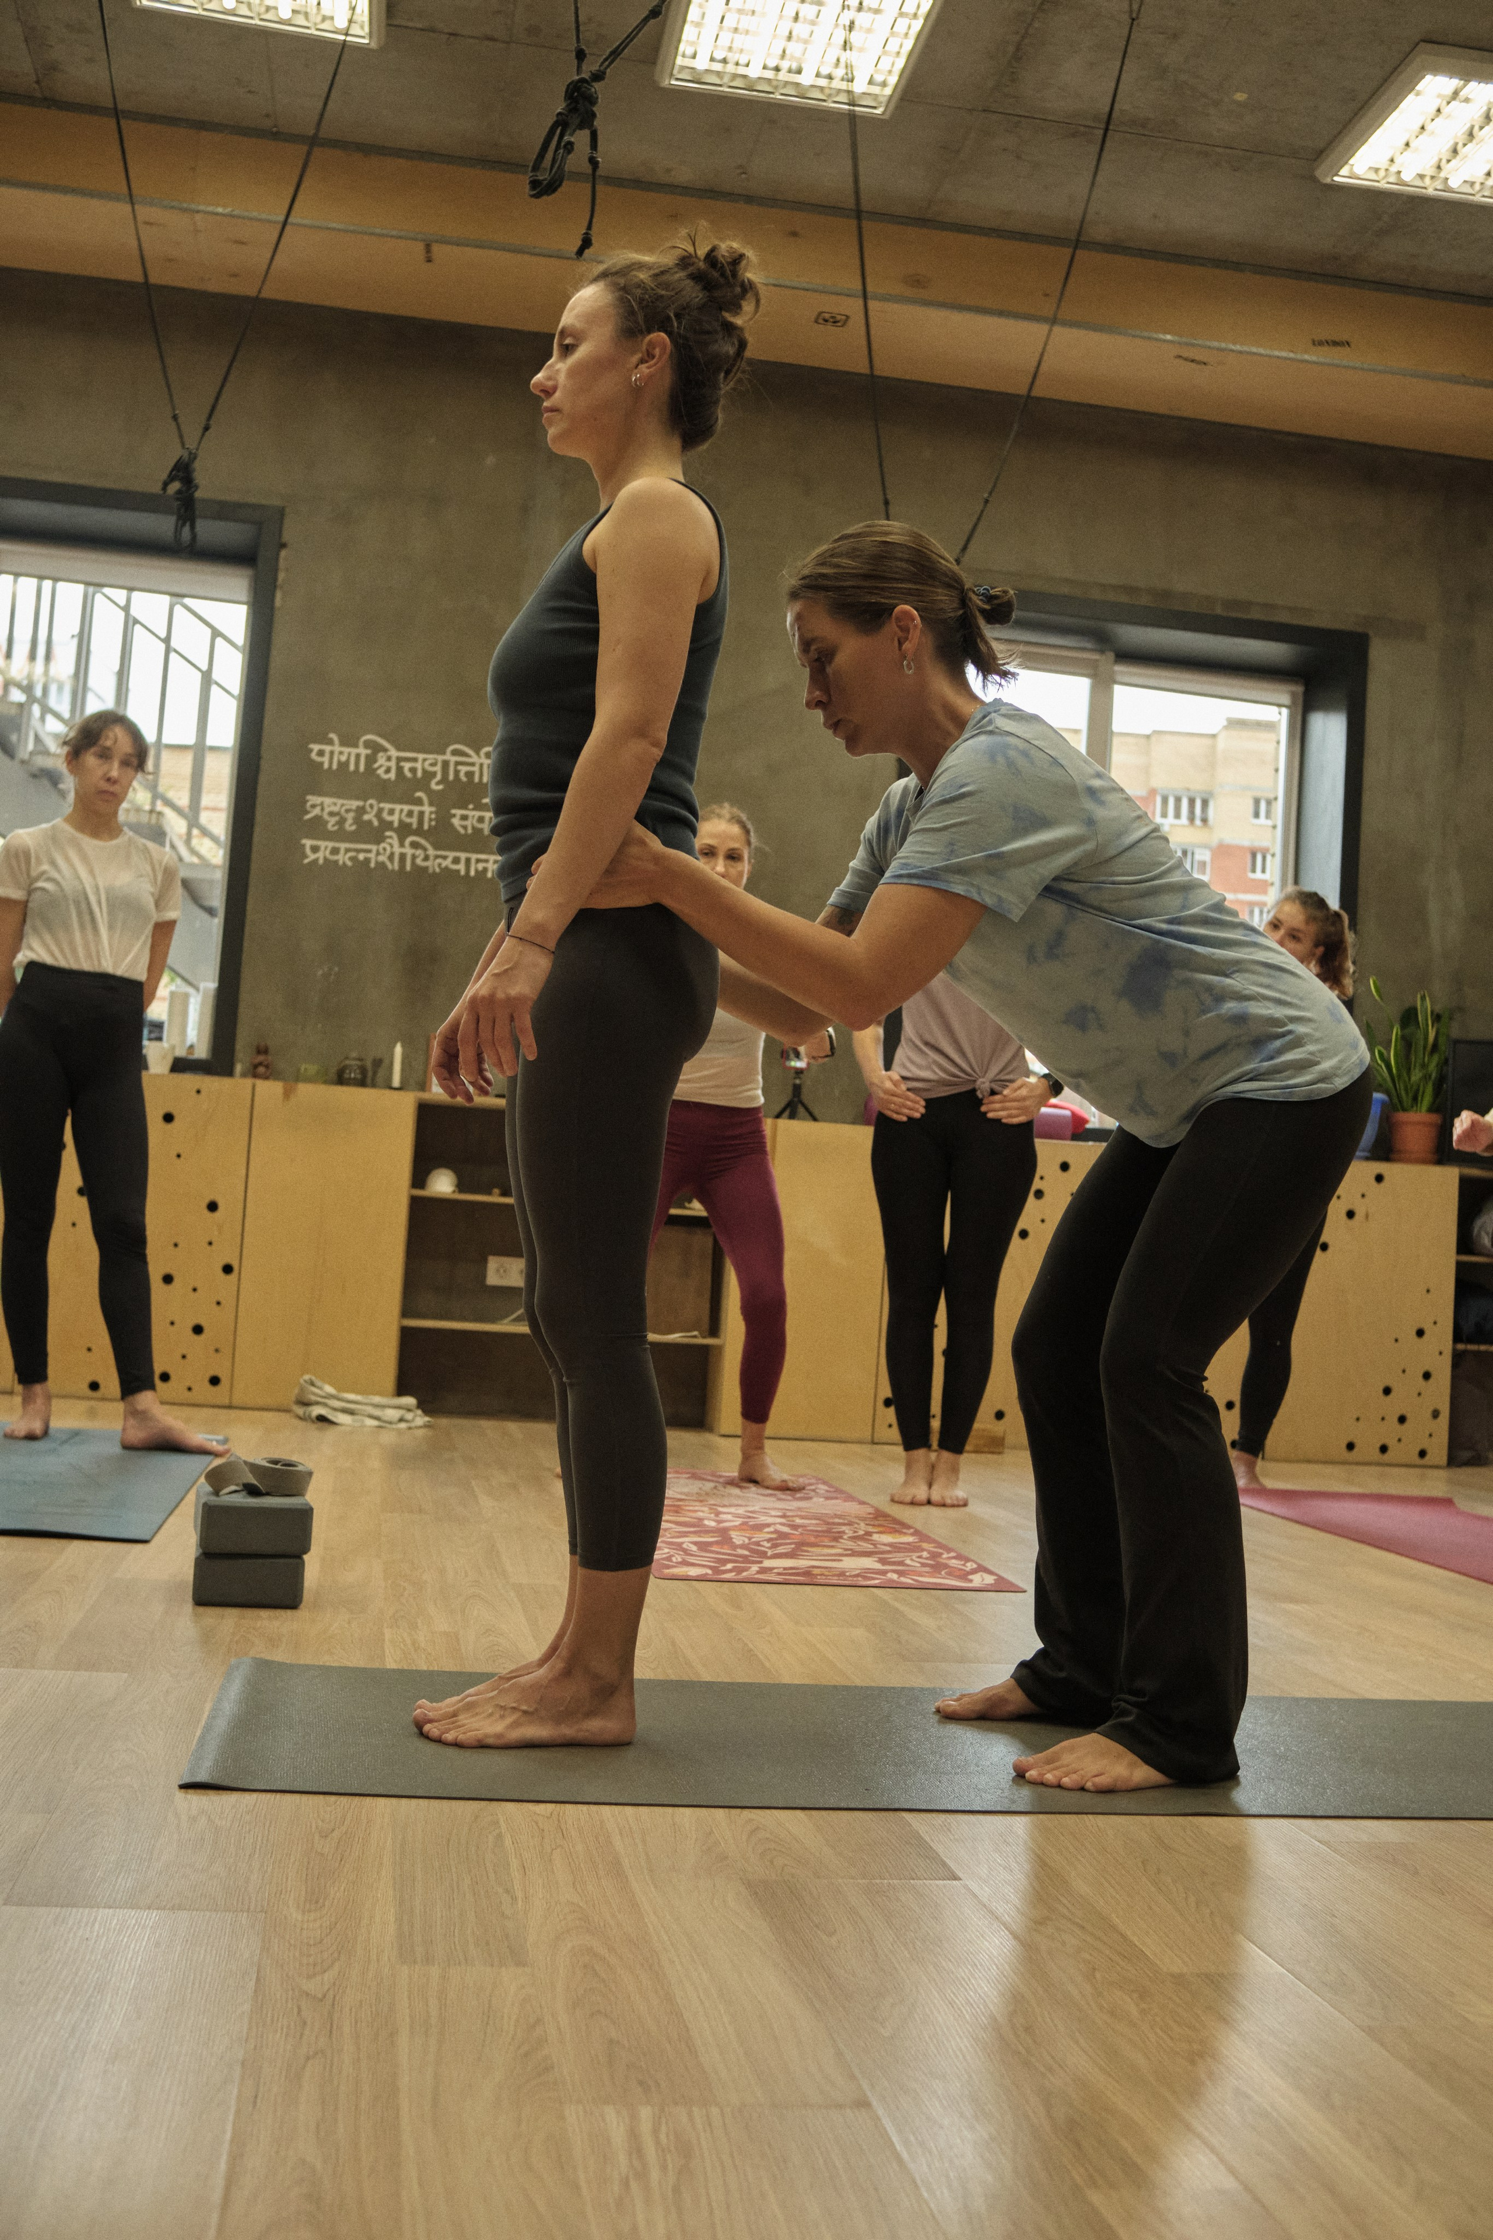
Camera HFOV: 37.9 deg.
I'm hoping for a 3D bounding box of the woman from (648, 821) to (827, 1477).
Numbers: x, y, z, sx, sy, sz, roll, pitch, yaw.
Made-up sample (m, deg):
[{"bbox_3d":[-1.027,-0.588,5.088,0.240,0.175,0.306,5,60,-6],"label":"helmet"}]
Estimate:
[{"bbox_3d":[-0.092,0.034,5.127,0.590,1.620,0.340,4,-4,-4],"label":"woman"}]

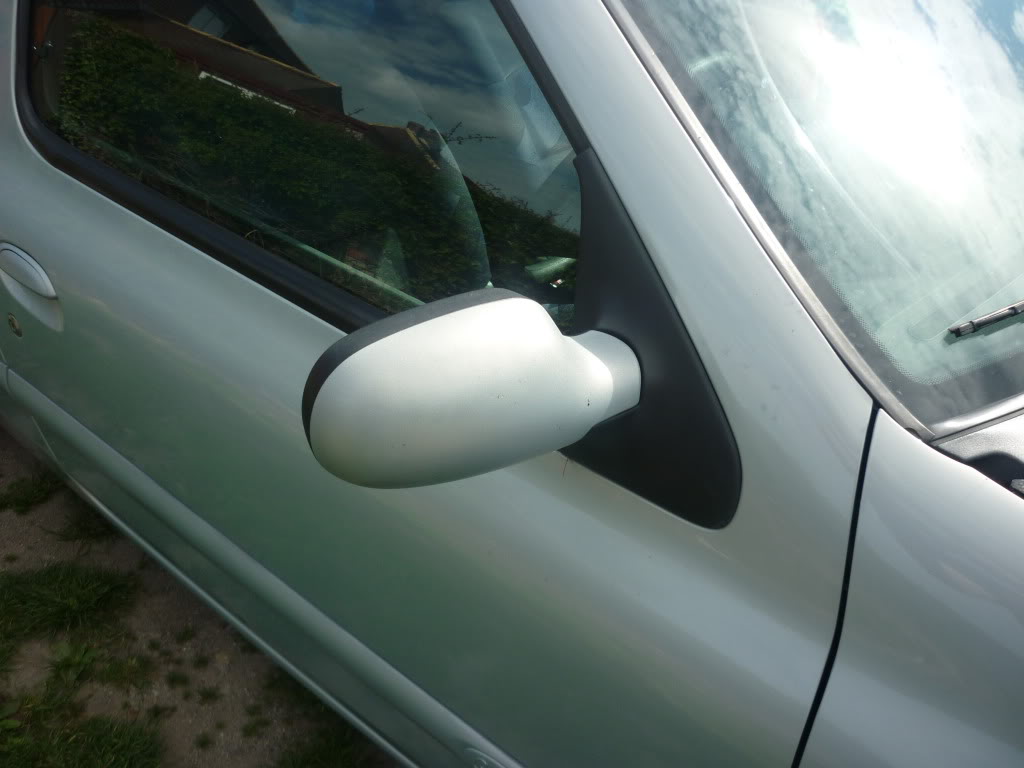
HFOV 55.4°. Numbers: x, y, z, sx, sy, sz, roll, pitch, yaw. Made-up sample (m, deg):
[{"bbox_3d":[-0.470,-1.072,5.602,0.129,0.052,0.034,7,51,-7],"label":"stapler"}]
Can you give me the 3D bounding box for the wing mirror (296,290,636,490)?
[{"bbox_3d":[-0.009,0.006,0.617,0.230,0.120,0.092,-21,39,-28],"label":"wing mirror"}]

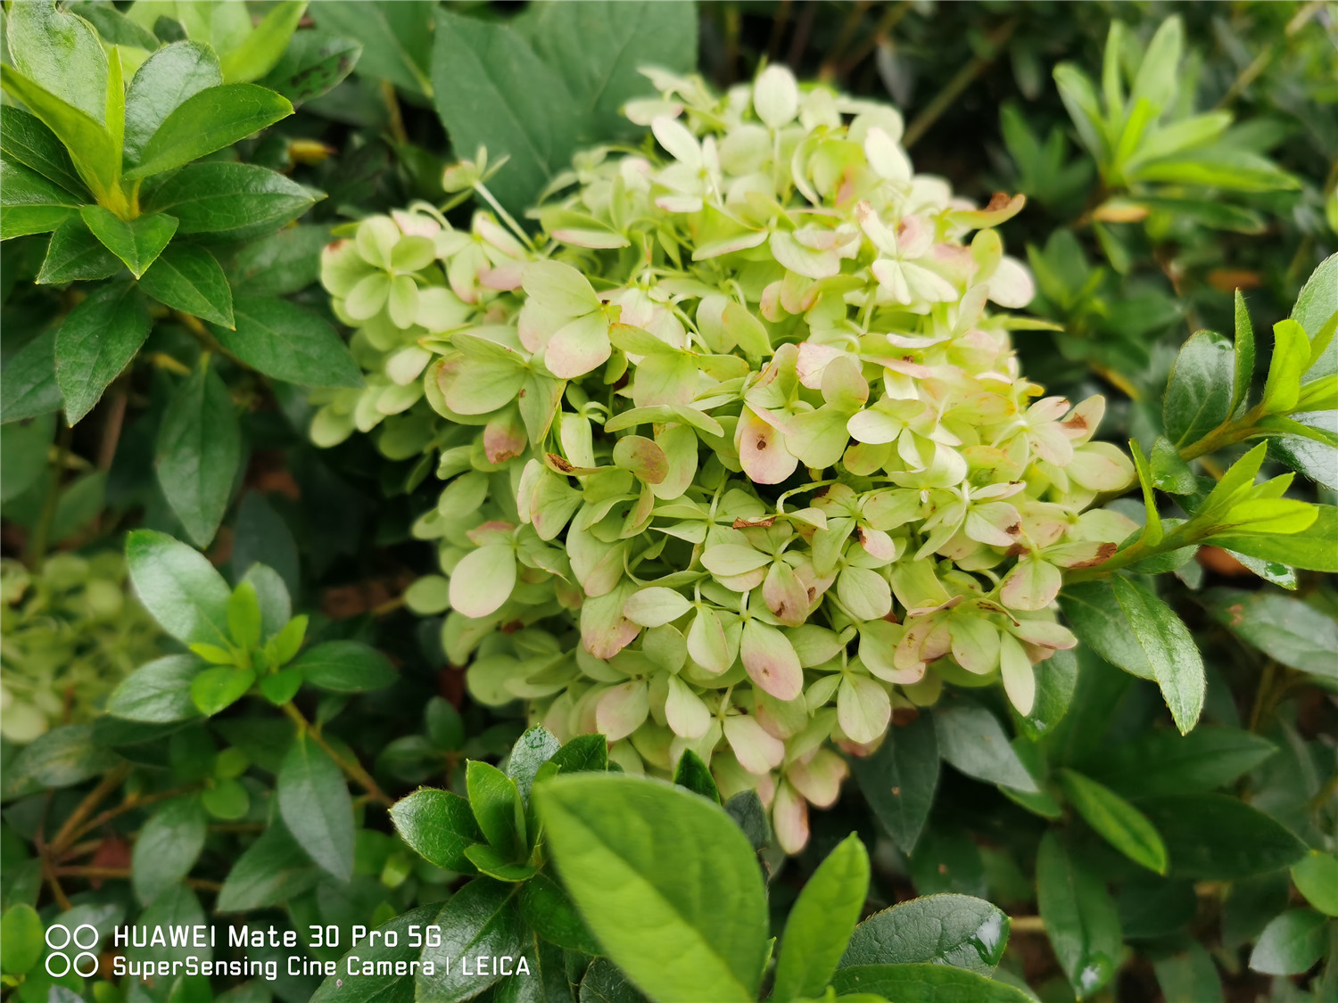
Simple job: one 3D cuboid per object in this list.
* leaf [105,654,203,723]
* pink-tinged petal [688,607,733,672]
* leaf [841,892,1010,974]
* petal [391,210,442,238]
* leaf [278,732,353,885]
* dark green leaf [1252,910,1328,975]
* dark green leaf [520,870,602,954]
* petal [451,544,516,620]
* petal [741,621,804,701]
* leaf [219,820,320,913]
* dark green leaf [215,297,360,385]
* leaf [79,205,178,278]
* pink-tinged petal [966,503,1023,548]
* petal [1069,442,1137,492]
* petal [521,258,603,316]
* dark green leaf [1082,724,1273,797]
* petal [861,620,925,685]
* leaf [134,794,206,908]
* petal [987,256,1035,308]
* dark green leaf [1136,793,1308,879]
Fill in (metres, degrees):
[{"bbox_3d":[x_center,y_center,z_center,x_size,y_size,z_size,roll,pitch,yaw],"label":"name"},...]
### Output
[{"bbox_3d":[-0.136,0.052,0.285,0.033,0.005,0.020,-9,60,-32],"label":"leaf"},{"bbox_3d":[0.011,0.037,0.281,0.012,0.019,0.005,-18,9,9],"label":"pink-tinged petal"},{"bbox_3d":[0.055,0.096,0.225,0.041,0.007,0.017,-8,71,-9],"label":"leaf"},{"bbox_3d":[-0.080,-0.087,0.330,0.016,0.006,0.018,-7,45,-7],"label":"petal"},{"bbox_3d":[-0.104,0.091,0.310,0.021,0.007,0.047,-20,66,-18],"label":"leaf"},{"bbox_3d":[0.214,0.152,0.360,0.034,0.006,0.020,-25,66,-12],"label":"dark green leaf"},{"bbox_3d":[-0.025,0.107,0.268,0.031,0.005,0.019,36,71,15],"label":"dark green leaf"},{"bbox_3d":[-0.042,0.019,0.245,0.015,0.004,0.021,34,66,4],"label":"petal"},{"bbox_3d":[0.023,0.035,0.232,0.012,0.004,0.021,-28,62,-4],"label":"petal"},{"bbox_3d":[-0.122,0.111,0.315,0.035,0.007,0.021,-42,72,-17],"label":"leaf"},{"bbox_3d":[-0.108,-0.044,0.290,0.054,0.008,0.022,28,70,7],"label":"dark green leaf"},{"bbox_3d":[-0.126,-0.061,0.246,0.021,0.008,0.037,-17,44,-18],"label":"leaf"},{"bbox_3d":[0.088,0.006,0.285,0.016,0.006,0.013,24,81,1],"label":"pink-tinged petal"},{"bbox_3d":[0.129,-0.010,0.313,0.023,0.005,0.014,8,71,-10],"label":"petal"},{"bbox_3d":[-0.024,-0.049,0.240,0.019,0.004,0.014,19,69,-19],"label":"petal"},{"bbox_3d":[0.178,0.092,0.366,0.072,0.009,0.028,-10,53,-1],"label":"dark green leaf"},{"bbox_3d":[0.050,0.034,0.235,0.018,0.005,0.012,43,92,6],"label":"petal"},{"bbox_3d":[-0.184,0.129,0.385,0.022,0.005,0.044,11,60,6],"label":"leaf"},{"bbox_3d":[0.103,-0.066,0.315,0.017,0.004,0.014,42,67,-4],"label":"petal"},{"bbox_3d":[0.169,0.101,0.320,0.049,0.007,0.027,1,55,28],"label":"dark green leaf"}]

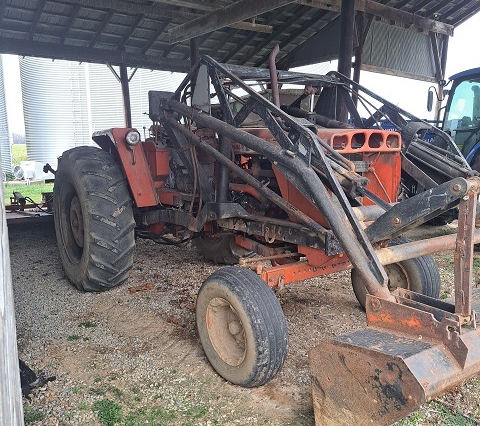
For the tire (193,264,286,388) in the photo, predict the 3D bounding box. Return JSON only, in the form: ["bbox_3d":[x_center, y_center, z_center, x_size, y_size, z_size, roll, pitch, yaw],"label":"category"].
[{"bbox_3d":[-0.007,0.790,3.070,0.271,0.790,0.794,-7,12,-36],"label":"tire"}]

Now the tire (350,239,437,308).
[{"bbox_3d":[1.390,0.619,4.011,0.271,0.790,0.794,-8,12,-38],"label":"tire"}]

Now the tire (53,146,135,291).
[{"bbox_3d":[-1.679,0.078,5.014,0.457,1.592,1.600,-7,12,-35],"label":"tire"}]

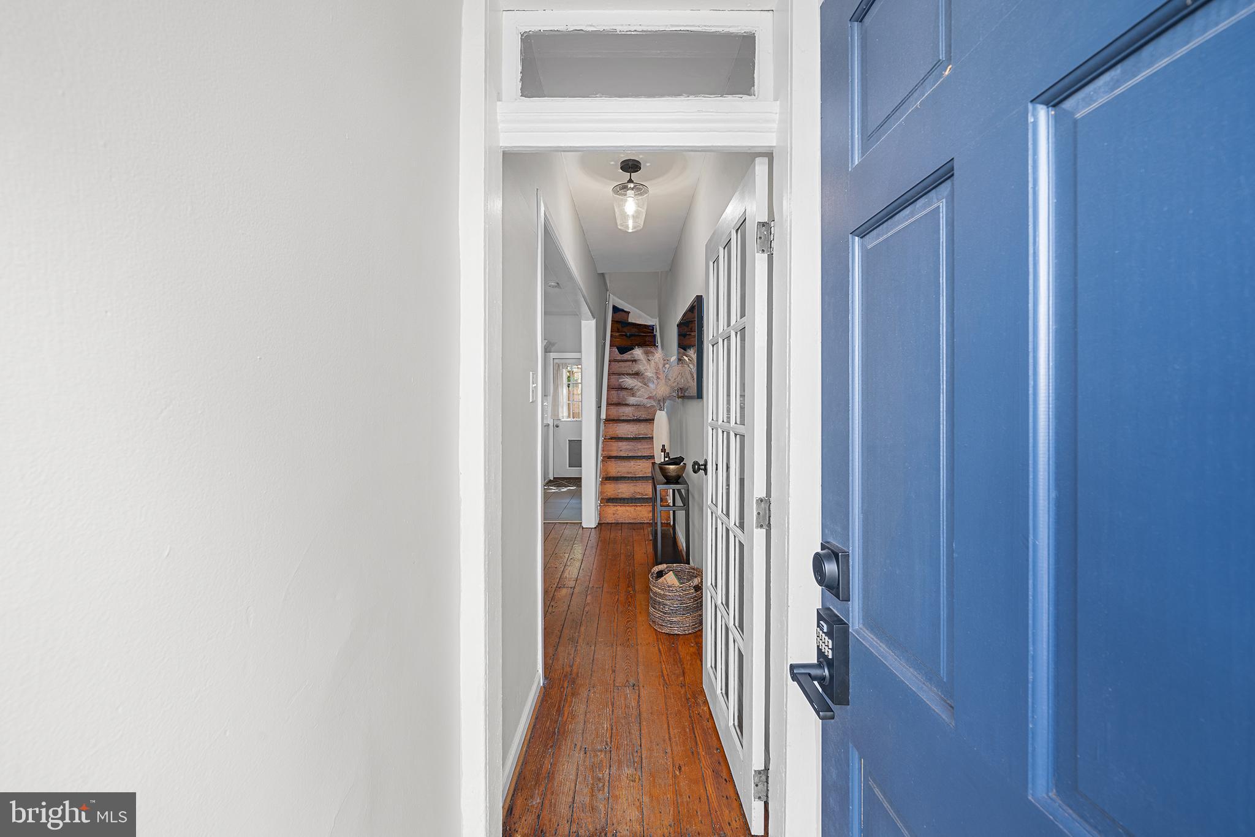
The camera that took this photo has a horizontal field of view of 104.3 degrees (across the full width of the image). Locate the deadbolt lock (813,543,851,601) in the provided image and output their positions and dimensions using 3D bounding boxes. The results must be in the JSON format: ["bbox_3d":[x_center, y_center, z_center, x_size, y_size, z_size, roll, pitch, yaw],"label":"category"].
[{"bbox_3d":[0.277,0.207,0.671,0.028,0.064,0.063,0,1,-1],"label":"deadbolt lock"}]

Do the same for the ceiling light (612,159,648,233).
[{"bbox_3d":[0.019,-1.425,3.130,0.237,0.400,0.237,0,1,0],"label":"ceiling light"}]

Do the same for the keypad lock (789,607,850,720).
[{"bbox_3d":[0.257,0.323,0.629,0.068,0.106,0.132,0,1,-1],"label":"keypad lock"}]

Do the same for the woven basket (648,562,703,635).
[{"bbox_3d":[0.306,1.070,2.915,0.345,0.280,0.345,0,1,0],"label":"woven basket"}]

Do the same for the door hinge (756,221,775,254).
[{"bbox_3d":[0.412,-0.539,1.452,0.056,0.097,0.018,0,1,2],"label":"door hinge"}]

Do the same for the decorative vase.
[{"bbox_3d":[0.326,0.184,4.600,0.149,0.500,0.149,0,1,0],"label":"decorative vase"}]

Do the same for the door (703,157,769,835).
[{"bbox_3d":[0.384,0.225,1.844,0.037,2.020,0.770,0,1,-2],"label":"door"}]

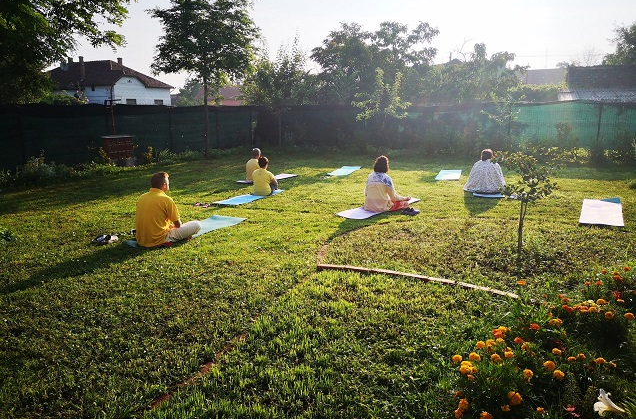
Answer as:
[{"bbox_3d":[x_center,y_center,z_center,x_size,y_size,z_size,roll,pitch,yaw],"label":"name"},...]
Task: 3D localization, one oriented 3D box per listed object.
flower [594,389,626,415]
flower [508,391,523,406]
[{"bbox_3d":[1.274,0.844,2.169,0.140,0.110,0.110,11,16,33],"label":"flower"},{"bbox_3d":[0.896,0.857,2.250,0.060,0.050,0.060,-1,12,0],"label":"flower"}]

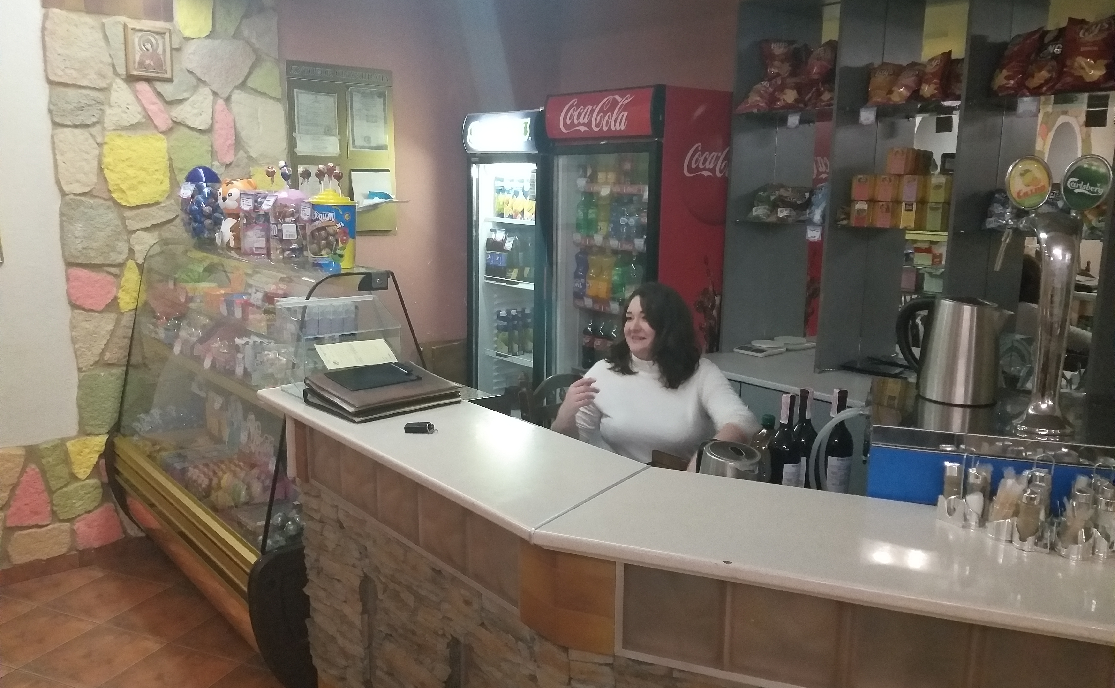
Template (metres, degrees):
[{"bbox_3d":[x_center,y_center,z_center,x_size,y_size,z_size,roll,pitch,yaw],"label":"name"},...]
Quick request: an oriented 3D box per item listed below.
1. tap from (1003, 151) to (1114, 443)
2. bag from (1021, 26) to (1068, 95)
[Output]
[{"bbox_3d":[0.894,-0.081,1.536,0.170,0.500,0.165,4,10,18],"label":"tap"},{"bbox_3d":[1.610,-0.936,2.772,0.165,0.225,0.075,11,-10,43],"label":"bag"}]

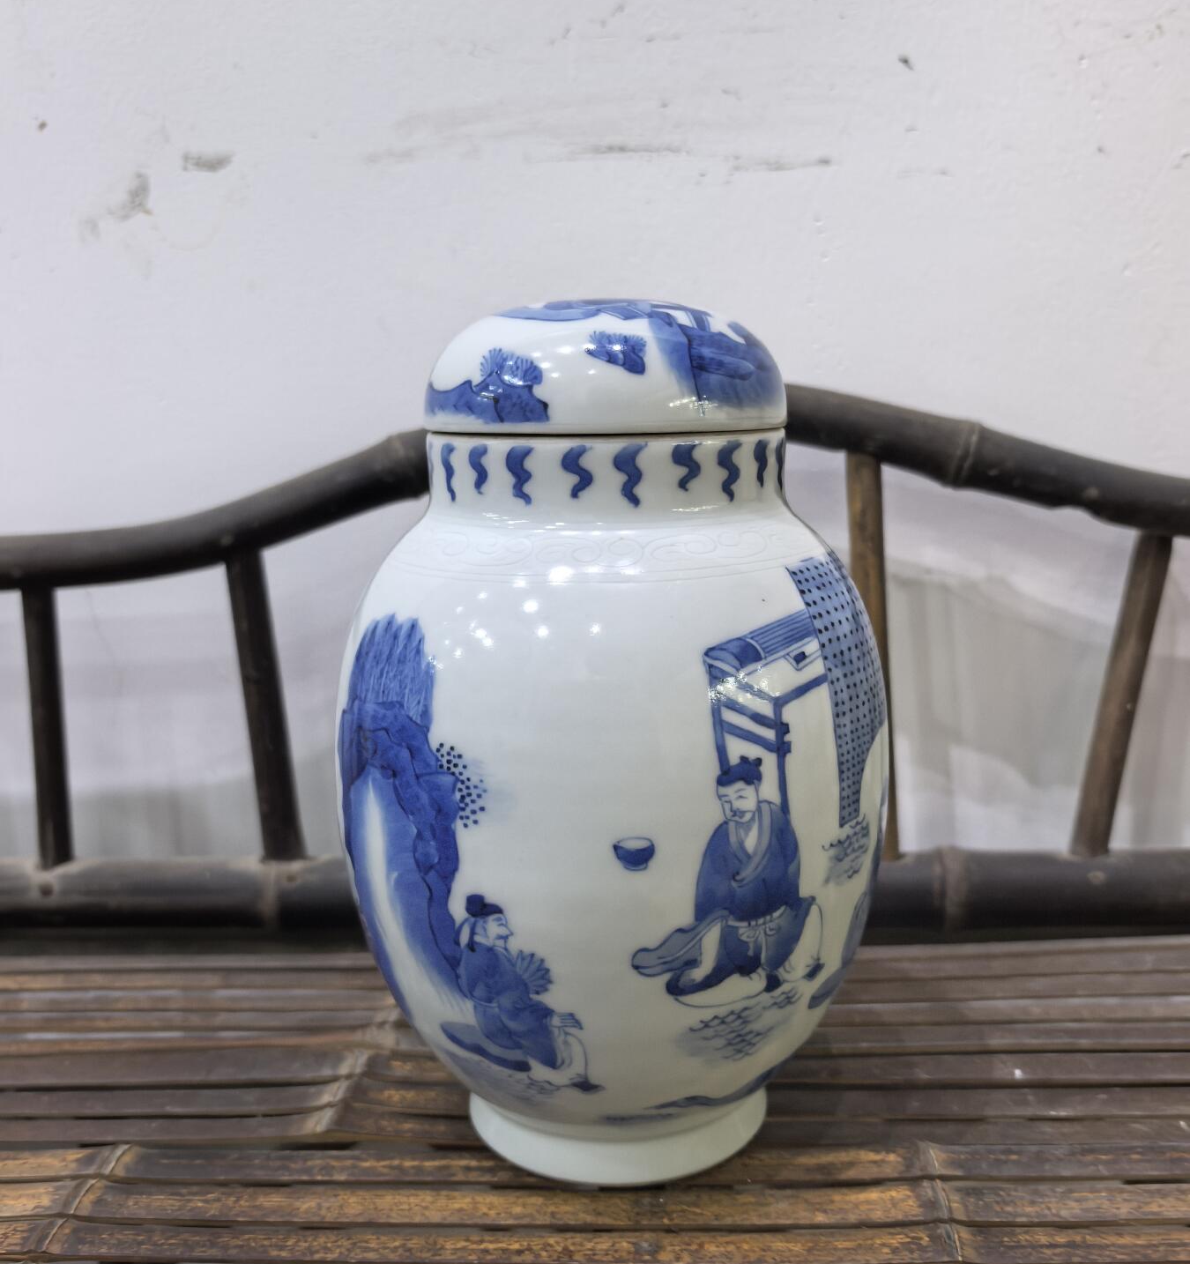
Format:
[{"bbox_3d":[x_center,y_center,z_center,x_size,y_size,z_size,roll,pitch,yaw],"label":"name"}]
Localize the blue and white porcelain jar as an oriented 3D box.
[{"bbox_3d":[0.006,0.034,0.451,0.197,0.298,0.197,-1,10,0],"label":"blue and white porcelain jar"}]

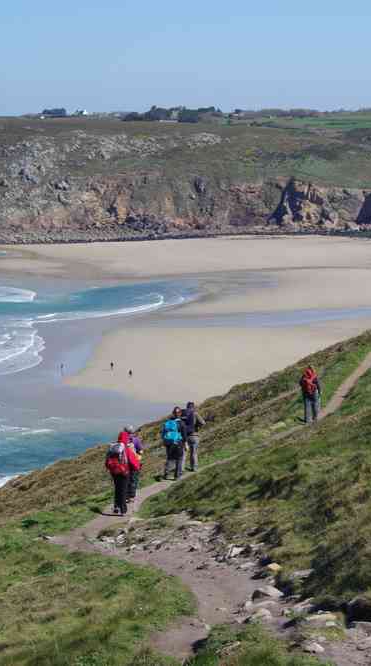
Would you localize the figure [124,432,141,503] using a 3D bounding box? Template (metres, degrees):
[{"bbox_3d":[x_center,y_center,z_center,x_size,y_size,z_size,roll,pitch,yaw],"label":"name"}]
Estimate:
[{"bbox_3d":[-1.133,2.774,42.300,0.520,1.661,0.420,3,7,28],"label":"figure"}]

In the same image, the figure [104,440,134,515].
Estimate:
[{"bbox_3d":[-1.246,2.829,40.148,0.620,1.680,0.580,2,7,22],"label":"figure"}]

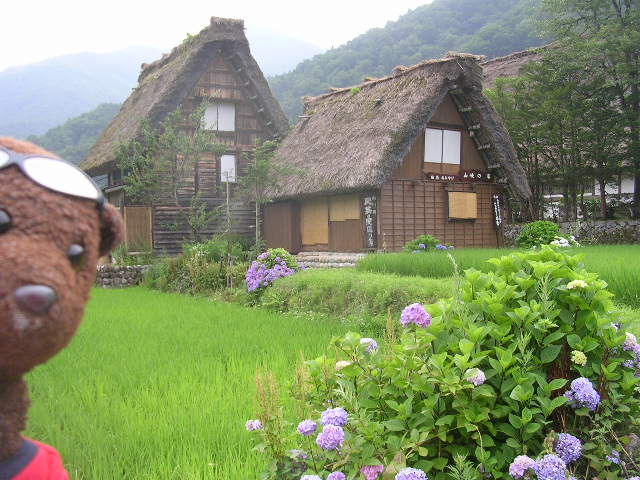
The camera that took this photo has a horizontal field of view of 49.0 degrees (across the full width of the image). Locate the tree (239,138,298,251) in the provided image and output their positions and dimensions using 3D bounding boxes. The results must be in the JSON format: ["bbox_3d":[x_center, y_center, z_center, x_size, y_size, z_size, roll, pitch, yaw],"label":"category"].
[{"bbox_3d":[-2.117,-1.820,27.800,2.200,4.400,2.000,-2,-1,0],"label":"tree"}]

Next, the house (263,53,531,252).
[{"bbox_3d":[2.374,-2.987,28.307,7.650,7.070,9.700,-1,-1,-37],"label":"house"}]

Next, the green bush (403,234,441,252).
[{"bbox_3d":[3.482,0.154,24.100,1.300,0.680,1.000,-2,-1,0],"label":"green bush"}]

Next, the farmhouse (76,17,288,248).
[{"bbox_3d":[-6.855,-4.431,33.588,8.900,10.450,9.700,-1,-1,-37],"label":"farmhouse"}]

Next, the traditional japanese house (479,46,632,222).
[{"bbox_3d":[17.498,-7.241,48.041,13.200,12.500,20.500,-1,1,-33],"label":"traditional japanese house"}]

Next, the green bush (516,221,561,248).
[{"bbox_3d":[8.708,-0.199,28.000,1.750,1.150,1.500,-2,-1,0],"label":"green bush"}]

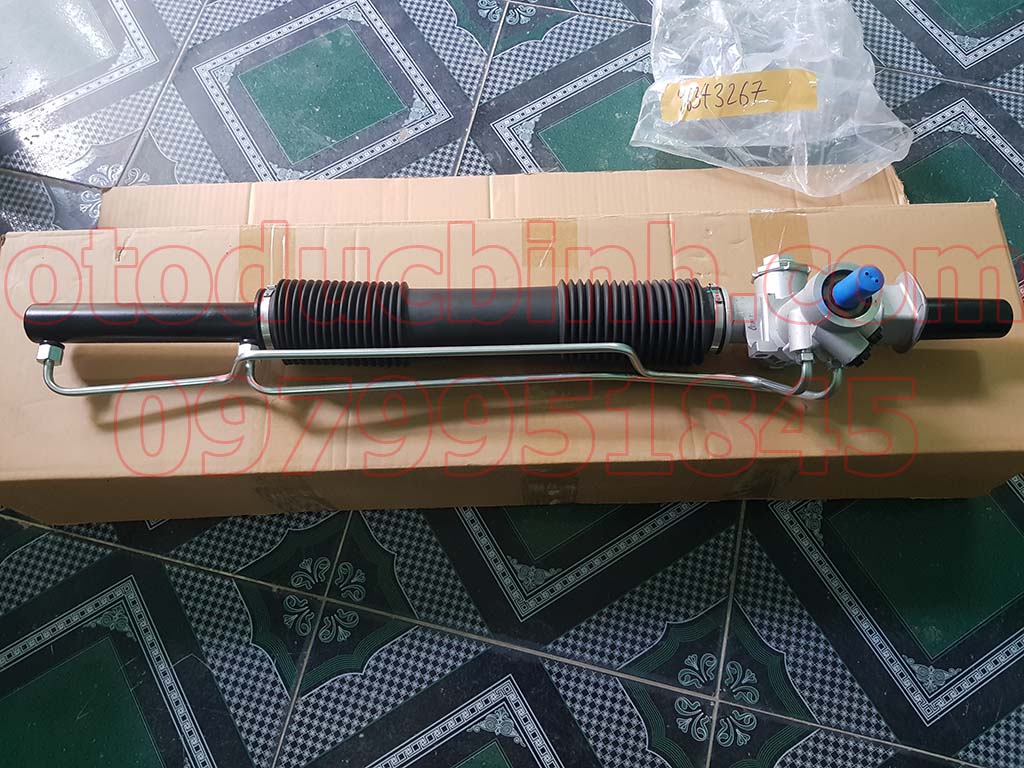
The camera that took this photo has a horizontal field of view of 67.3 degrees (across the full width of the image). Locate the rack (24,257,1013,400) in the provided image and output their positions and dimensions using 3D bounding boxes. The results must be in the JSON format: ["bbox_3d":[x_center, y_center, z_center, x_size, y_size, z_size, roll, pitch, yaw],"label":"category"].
[{"bbox_3d":[0.005,-0.058,0.616,0.829,0.135,0.122,0,71,0],"label":"rack"}]

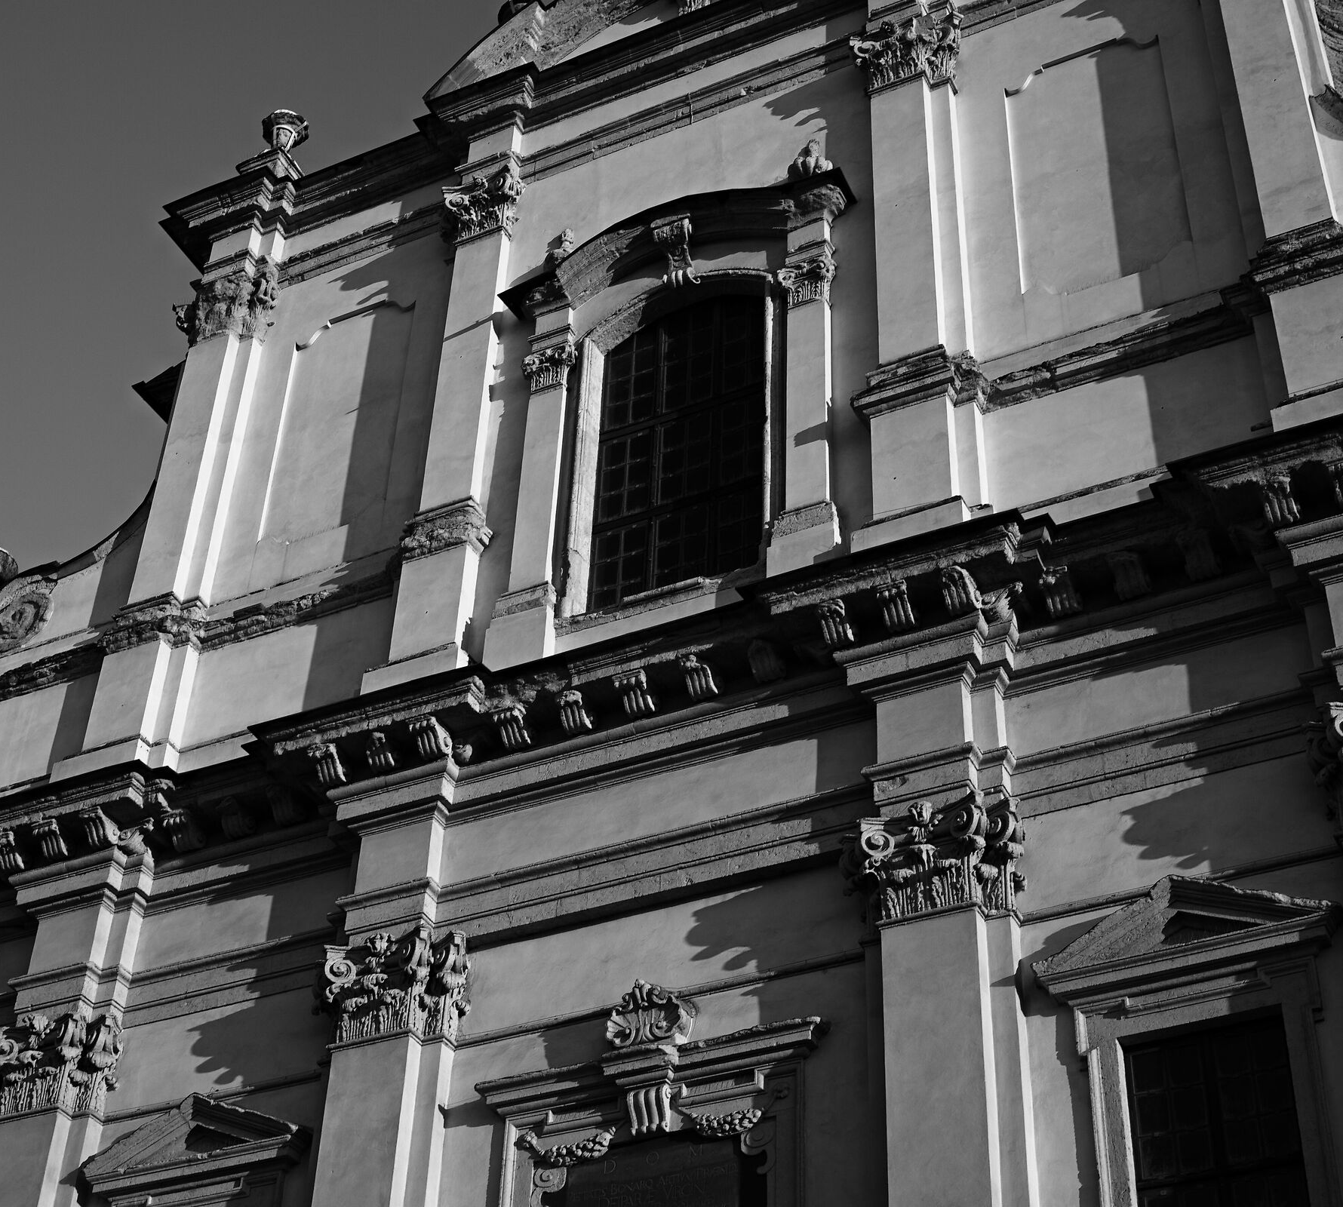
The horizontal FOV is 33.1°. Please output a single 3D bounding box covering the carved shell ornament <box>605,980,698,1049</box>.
[{"bbox_3d":[-0.189,3.446,18.732,0.681,0.638,0.406,-16,-43,21],"label":"carved shell ornament"}]

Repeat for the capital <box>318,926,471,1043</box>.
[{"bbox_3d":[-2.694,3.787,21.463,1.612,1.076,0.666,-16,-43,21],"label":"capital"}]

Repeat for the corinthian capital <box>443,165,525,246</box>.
[{"bbox_3d":[-2.262,-4.559,26.575,1.131,0.826,0.580,-16,-43,21],"label":"corinthian capital"}]

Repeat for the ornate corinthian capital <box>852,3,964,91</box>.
[{"bbox_3d":[2.786,-6.349,26.555,1.240,1.000,0.520,-16,-43,21],"label":"ornate corinthian capital"}]

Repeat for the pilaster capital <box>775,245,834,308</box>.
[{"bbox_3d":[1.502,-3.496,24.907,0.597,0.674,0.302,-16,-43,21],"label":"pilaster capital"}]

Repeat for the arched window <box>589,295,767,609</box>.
[{"bbox_3d":[0.074,-1.662,23.037,2.030,4.176,0.305,-16,-43,21],"label":"arched window"}]

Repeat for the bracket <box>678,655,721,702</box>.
[{"bbox_3d":[0.270,0.706,21.460,0.280,0.260,0.370,-16,-43,21],"label":"bracket"}]

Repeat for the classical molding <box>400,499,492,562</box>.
[{"bbox_3d":[-2.542,-0.792,25.185,1.030,0.620,0.340,-16,-43,21],"label":"classical molding"}]

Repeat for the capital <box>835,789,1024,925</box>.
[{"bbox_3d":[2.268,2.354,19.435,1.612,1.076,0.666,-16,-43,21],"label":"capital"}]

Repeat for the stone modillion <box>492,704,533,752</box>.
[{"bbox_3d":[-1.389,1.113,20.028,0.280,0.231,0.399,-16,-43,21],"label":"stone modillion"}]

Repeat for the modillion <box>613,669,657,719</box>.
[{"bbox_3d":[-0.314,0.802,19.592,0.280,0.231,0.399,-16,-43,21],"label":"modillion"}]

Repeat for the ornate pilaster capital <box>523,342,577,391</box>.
[{"bbox_3d":[-1.393,-2.633,26.052,0.660,0.560,0.270,-16,-43,21],"label":"ornate pilaster capital"}]

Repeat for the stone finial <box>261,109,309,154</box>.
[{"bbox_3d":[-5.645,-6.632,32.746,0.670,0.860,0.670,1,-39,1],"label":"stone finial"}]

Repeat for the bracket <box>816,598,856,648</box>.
[{"bbox_3d":[1.508,0.176,20.798,0.280,0.260,0.370,-16,-43,21],"label":"bracket"}]

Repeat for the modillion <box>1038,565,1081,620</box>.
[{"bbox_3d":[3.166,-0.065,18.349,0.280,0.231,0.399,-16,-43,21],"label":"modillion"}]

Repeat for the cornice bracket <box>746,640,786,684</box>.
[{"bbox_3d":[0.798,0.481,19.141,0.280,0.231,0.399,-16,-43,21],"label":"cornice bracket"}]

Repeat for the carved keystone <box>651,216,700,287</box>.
[{"bbox_3d":[0.067,-4.067,26.229,0.470,0.760,0.450,-16,-43,21],"label":"carved keystone"}]

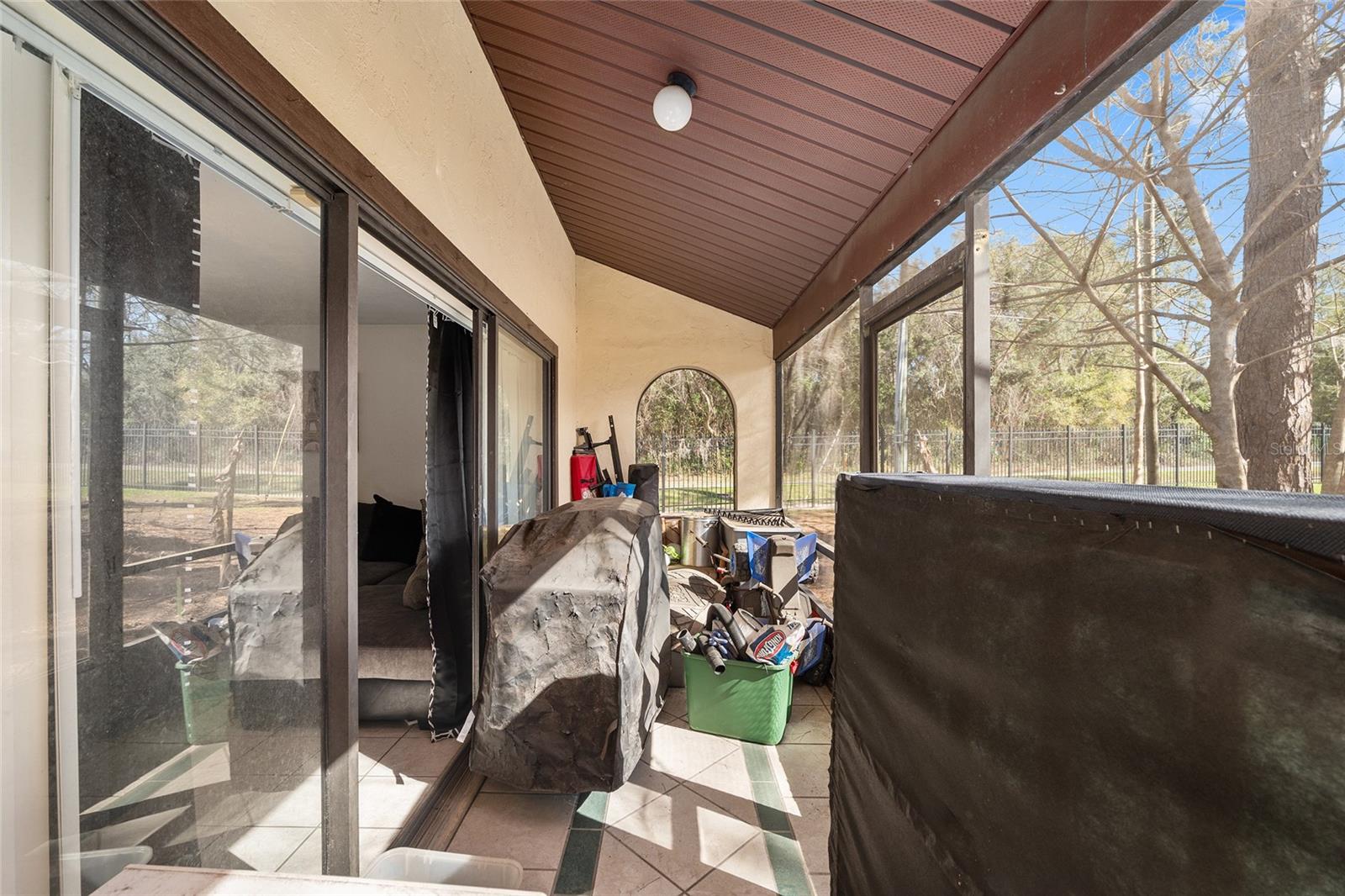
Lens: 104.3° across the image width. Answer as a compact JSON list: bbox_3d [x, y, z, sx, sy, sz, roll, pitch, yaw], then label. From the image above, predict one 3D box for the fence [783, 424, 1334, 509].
[{"bbox_3d":[11.300,0.350,14.100,18.000,1.900,0.060,0,0,-11],"label":"fence"}]

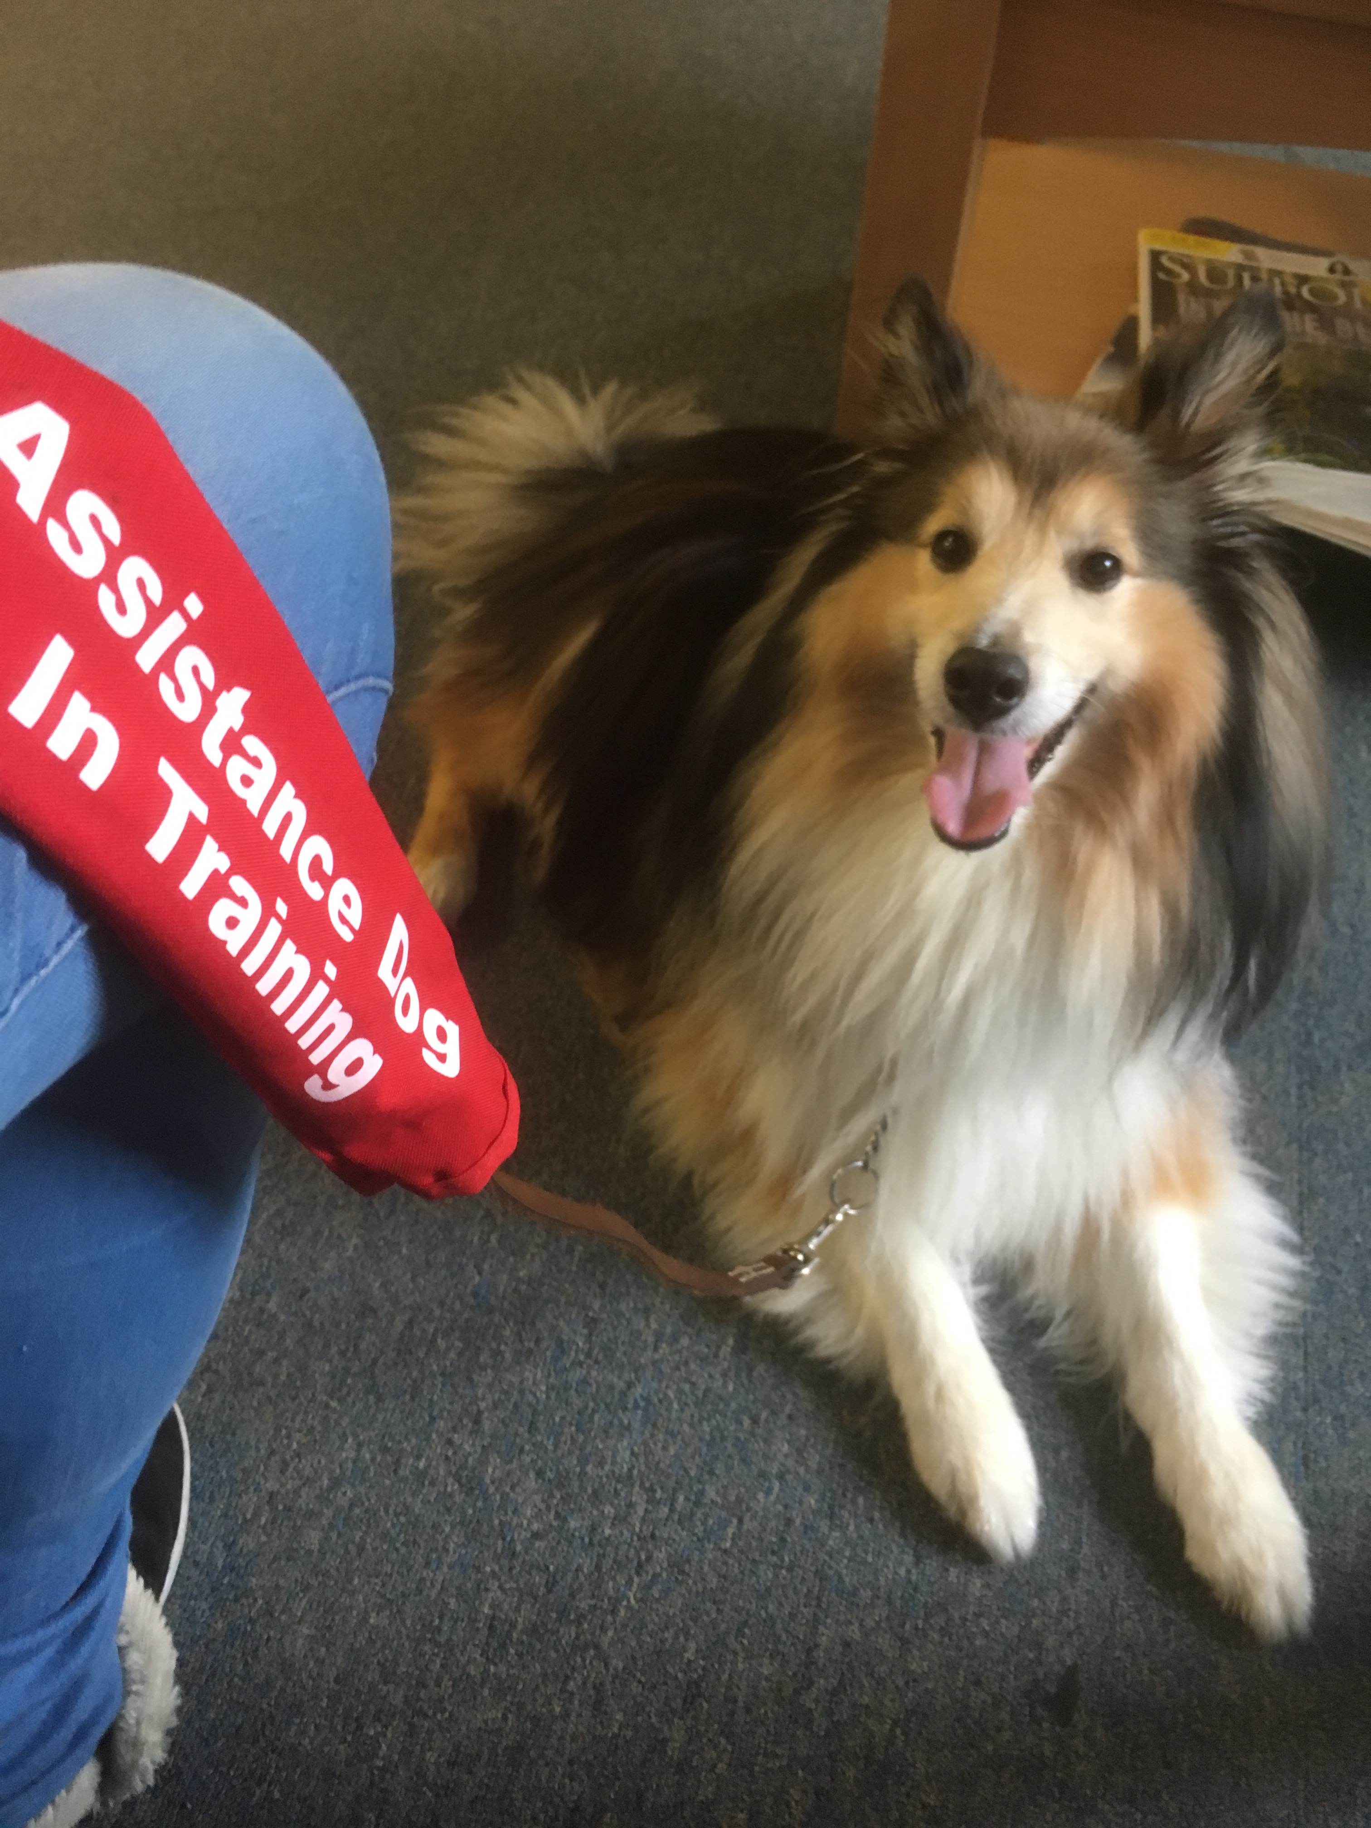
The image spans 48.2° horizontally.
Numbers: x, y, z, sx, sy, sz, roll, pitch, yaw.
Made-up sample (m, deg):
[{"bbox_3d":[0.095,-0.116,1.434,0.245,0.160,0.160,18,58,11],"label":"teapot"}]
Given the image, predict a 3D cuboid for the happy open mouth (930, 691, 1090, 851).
[{"bbox_3d":[0.126,-0.057,0.605,0.060,0.050,0.050,13,27,14],"label":"happy open mouth"}]

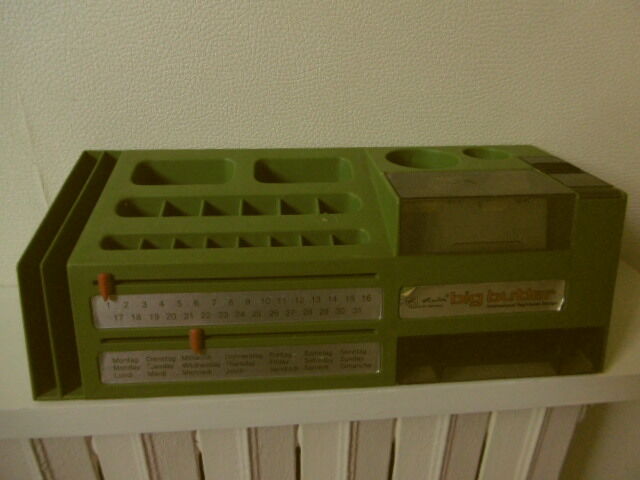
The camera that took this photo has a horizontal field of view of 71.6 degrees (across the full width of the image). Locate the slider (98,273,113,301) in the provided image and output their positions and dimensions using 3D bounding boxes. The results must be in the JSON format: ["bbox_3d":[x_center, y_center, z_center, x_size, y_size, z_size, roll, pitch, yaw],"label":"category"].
[{"bbox_3d":[-0.130,0.028,0.267,0.005,0.015,0.005,-1,11,-4],"label":"slider"}]

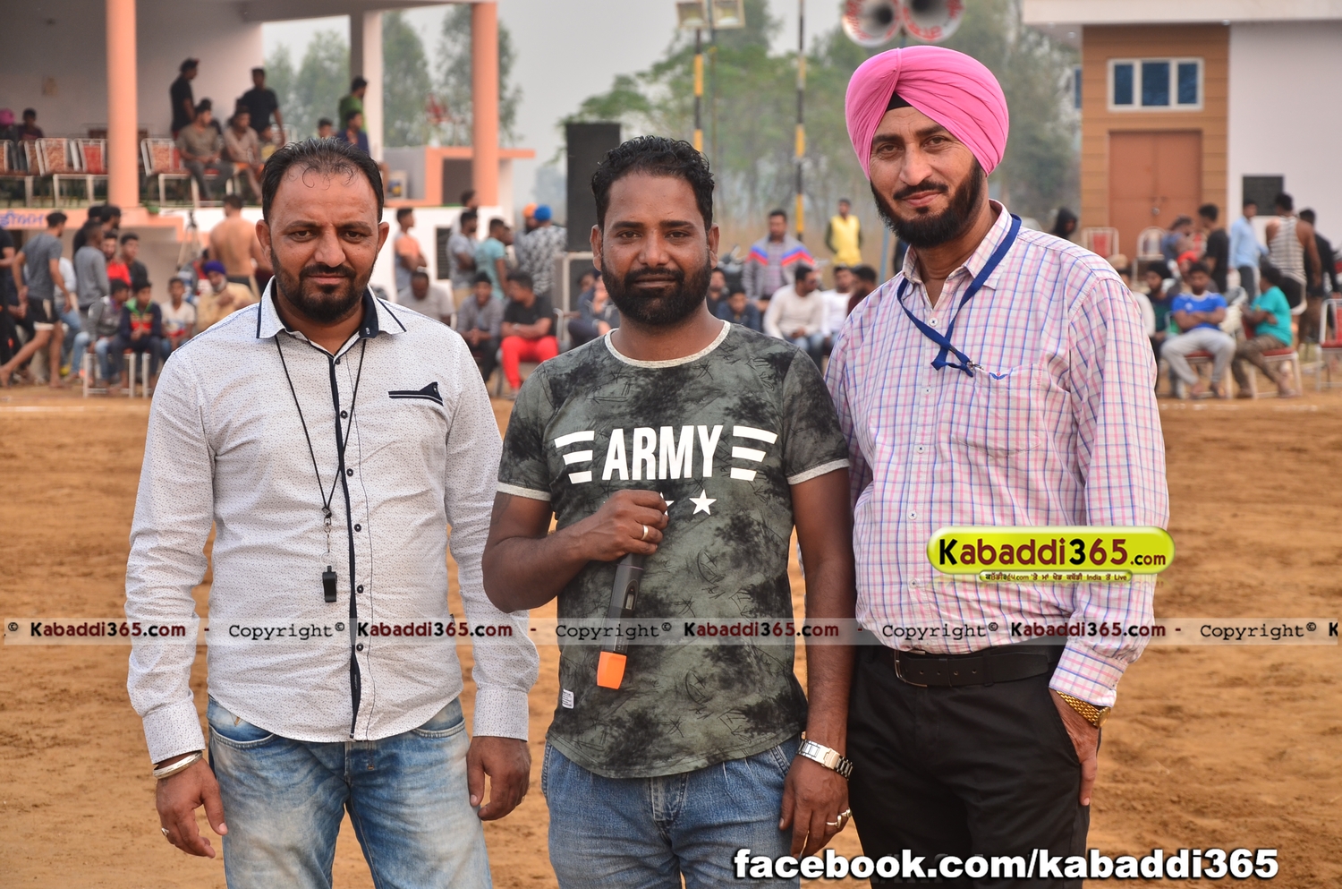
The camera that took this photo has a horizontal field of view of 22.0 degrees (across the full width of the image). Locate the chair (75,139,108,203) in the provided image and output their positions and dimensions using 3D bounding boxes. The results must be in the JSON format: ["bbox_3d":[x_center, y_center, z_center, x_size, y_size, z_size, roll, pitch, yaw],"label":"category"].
[{"bbox_3d":[-7.149,-3.380,43.200,0.470,0.880,0.540,-2,4,-33],"label":"chair"}]

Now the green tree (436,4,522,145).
[{"bbox_3d":[-7.230,-11.747,130.000,3.400,9.600,3.400,0,4,0],"label":"green tree"}]

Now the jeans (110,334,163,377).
[{"bbox_3d":[-4.973,-0.820,32.200,0.460,0.430,0.480,-1,4,-9],"label":"jeans"}]

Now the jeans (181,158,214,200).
[{"bbox_3d":[-5.833,-3.306,43.100,0.420,0.540,0.550,-2,4,-30],"label":"jeans"}]

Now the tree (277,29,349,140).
[{"bbox_3d":[-10.229,-8.460,100.000,2.600,7.100,2.600,0,4,0],"label":"tree"}]

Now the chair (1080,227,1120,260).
[{"bbox_3d":[5.589,-2.367,45.000,0.475,0.880,0.530,0,4,6],"label":"chair"}]

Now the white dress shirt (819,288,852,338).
[{"bbox_3d":[1.615,-1.251,33.000,0.450,0.540,0.350,1,4,9],"label":"white dress shirt"}]

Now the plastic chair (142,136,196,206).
[{"bbox_3d":[-6.642,-3.589,45.700,0.480,0.900,0.550,-2,4,-30],"label":"plastic chair"}]

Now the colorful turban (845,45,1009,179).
[{"bbox_3d":[0.349,-0.454,4.720,0.215,0.185,0.255,-4,5,22],"label":"colorful turban"}]

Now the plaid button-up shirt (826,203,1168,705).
[{"bbox_3d":[0.447,0.014,4.750,0.510,0.670,0.330,2,4,31],"label":"plaid button-up shirt"}]

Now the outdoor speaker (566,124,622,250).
[{"bbox_3d":[-0.780,-2.600,35.000,0.550,1.320,0.550,0,4,-2],"label":"outdoor speaker"}]

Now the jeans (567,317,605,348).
[{"bbox_3d":[-0.745,-0.961,33.000,0.450,0.500,0.520,2,4,30],"label":"jeans"}]

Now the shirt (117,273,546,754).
[{"bbox_3d":[-0.463,0.110,4.720,0.560,0.640,0.290,-1,4,-11],"label":"shirt"}]

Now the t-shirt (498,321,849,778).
[{"bbox_3d":[0.004,0.143,4.720,0.480,0.620,0.280,0,4,-5],"label":"t-shirt"}]

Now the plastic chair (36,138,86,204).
[{"bbox_3d":[-7.546,-3.364,43.000,0.470,0.880,0.540,-2,4,-33],"label":"plastic chair"}]

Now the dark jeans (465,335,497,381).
[{"bbox_3d":[-1.767,-0.783,32.300,0.450,0.480,0.550,0,4,3],"label":"dark jeans"}]

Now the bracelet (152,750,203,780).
[{"bbox_3d":[-0.665,0.431,4.670,0.069,0.011,0.066,-20,10,0],"label":"bracelet"}]

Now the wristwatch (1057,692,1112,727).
[{"bbox_3d":[0.528,0.340,4.450,0.060,0.036,0.058,31,9,15],"label":"wristwatch"}]

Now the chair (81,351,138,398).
[{"bbox_3d":[-5.238,-0.896,32.300,0.475,0.880,0.530,0,4,0],"label":"chair"}]

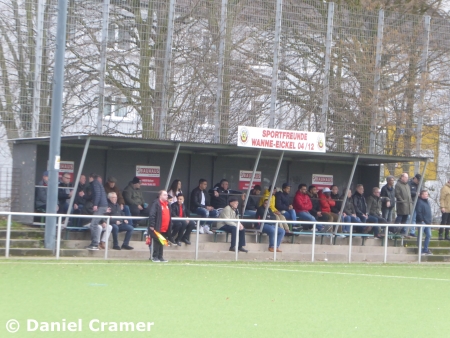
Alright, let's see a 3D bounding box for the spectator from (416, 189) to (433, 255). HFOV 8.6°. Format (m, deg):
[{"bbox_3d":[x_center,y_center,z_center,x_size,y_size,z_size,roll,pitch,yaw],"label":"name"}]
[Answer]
[{"bbox_3d":[5.502,1.478,82.700,0.380,1.770,0.520,3,0,30],"label":"spectator"}]

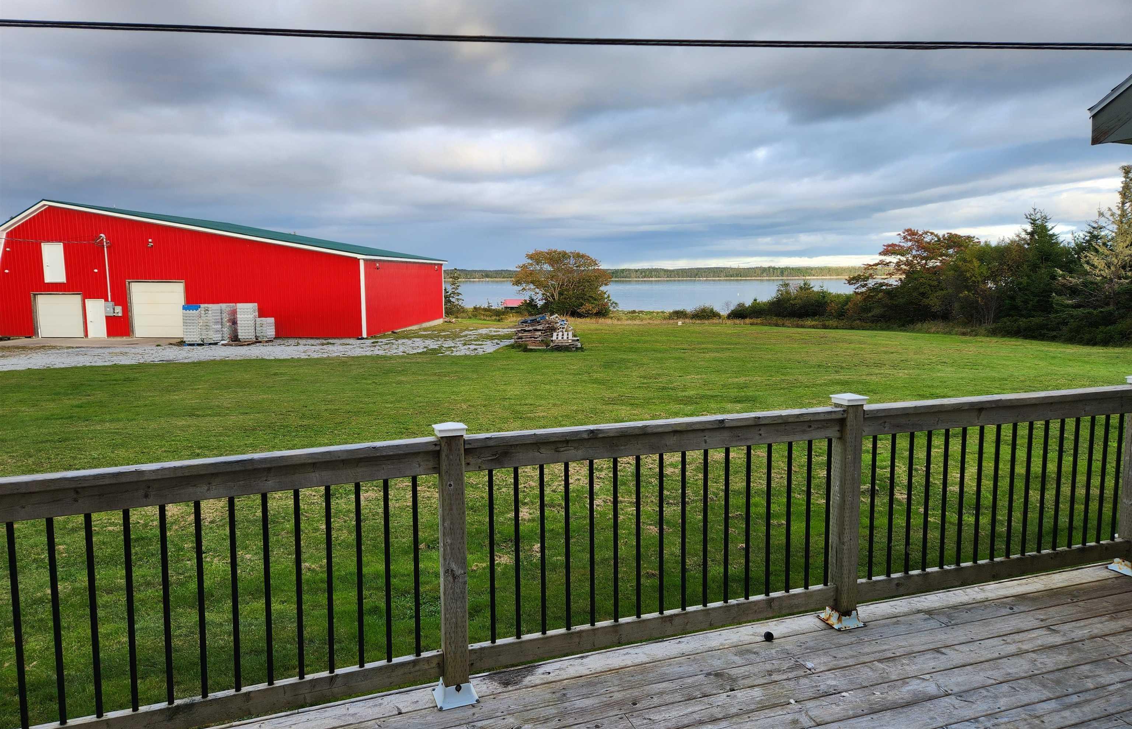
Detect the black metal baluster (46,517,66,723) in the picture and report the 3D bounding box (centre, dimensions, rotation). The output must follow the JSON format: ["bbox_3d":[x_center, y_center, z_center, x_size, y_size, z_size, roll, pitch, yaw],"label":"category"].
[{"bbox_3d":[-1.656,0.841,2.447,0.019,0.700,0.019,-2,6,-20],"label":"black metal baluster"}]

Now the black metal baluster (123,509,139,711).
[{"bbox_3d":[-1.469,0.835,2.538,0.019,0.705,0.019,-3,7,-19],"label":"black metal baluster"}]

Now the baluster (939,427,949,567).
[{"bbox_3d":[1.744,0.623,3.469,0.019,0.655,0.019,-3,7,-19],"label":"baluster"}]

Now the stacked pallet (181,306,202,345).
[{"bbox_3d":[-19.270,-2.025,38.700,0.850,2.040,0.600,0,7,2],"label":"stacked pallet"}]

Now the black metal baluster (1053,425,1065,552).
[{"bbox_3d":[2.573,0.632,3.926,0.019,0.700,0.019,-2,6,-18],"label":"black metal baluster"}]

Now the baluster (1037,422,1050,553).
[{"bbox_3d":[2.495,0.643,3.934,0.019,0.705,0.019,-3,7,-19],"label":"baluster"}]

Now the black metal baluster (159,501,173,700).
[{"bbox_3d":[-1.355,0.822,2.555,0.019,0.700,0.019,-2,6,-20],"label":"black metal baluster"}]

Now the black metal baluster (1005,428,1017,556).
[{"bbox_3d":[2.289,0.654,3.867,0.019,0.705,0.019,-3,7,-19],"label":"black metal baluster"}]

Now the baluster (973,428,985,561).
[{"bbox_3d":[2.063,0.655,3.760,0.019,0.700,0.019,-2,6,-18],"label":"baluster"}]

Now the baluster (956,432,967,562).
[{"bbox_3d":[1.980,0.667,3.769,0.019,0.705,0.019,-3,7,-19],"label":"baluster"}]

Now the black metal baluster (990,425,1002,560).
[{"bbox_3d":[2.166,0.651,3.793,0.019,0.700,0.019,-2,6,-18],"label":"black metal baluster"}]

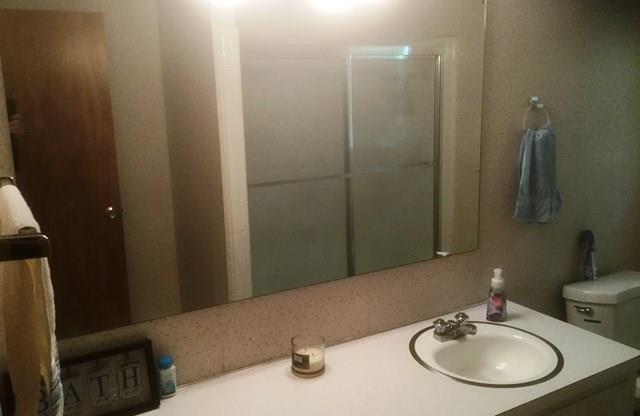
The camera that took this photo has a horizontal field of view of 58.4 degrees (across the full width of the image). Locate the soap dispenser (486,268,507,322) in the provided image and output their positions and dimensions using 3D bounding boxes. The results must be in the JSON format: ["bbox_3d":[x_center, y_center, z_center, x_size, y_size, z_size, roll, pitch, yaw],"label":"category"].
[{"bbox_3d":[0.644,0.313,2.071,0.068,0.182,0.060,2,11,18],"label":"soap dispenser"}]

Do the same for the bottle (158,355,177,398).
[{"bbox_3d":[-0.423,0.469,1.578,0.053,0.106,0.053,-4,11,-16],"label":"bottle"}]

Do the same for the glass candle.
[{"bbox_3d":[-0.034,0.443,1.709,0.099,0.091,0.099,-1,11,0],"label":"glass candle"}]

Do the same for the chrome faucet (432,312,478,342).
[{"bbox_3d":[0.474,0.404,1.925,0.152,0.067,0.152,-7,13,-29],"label":"chrome faucet"}]

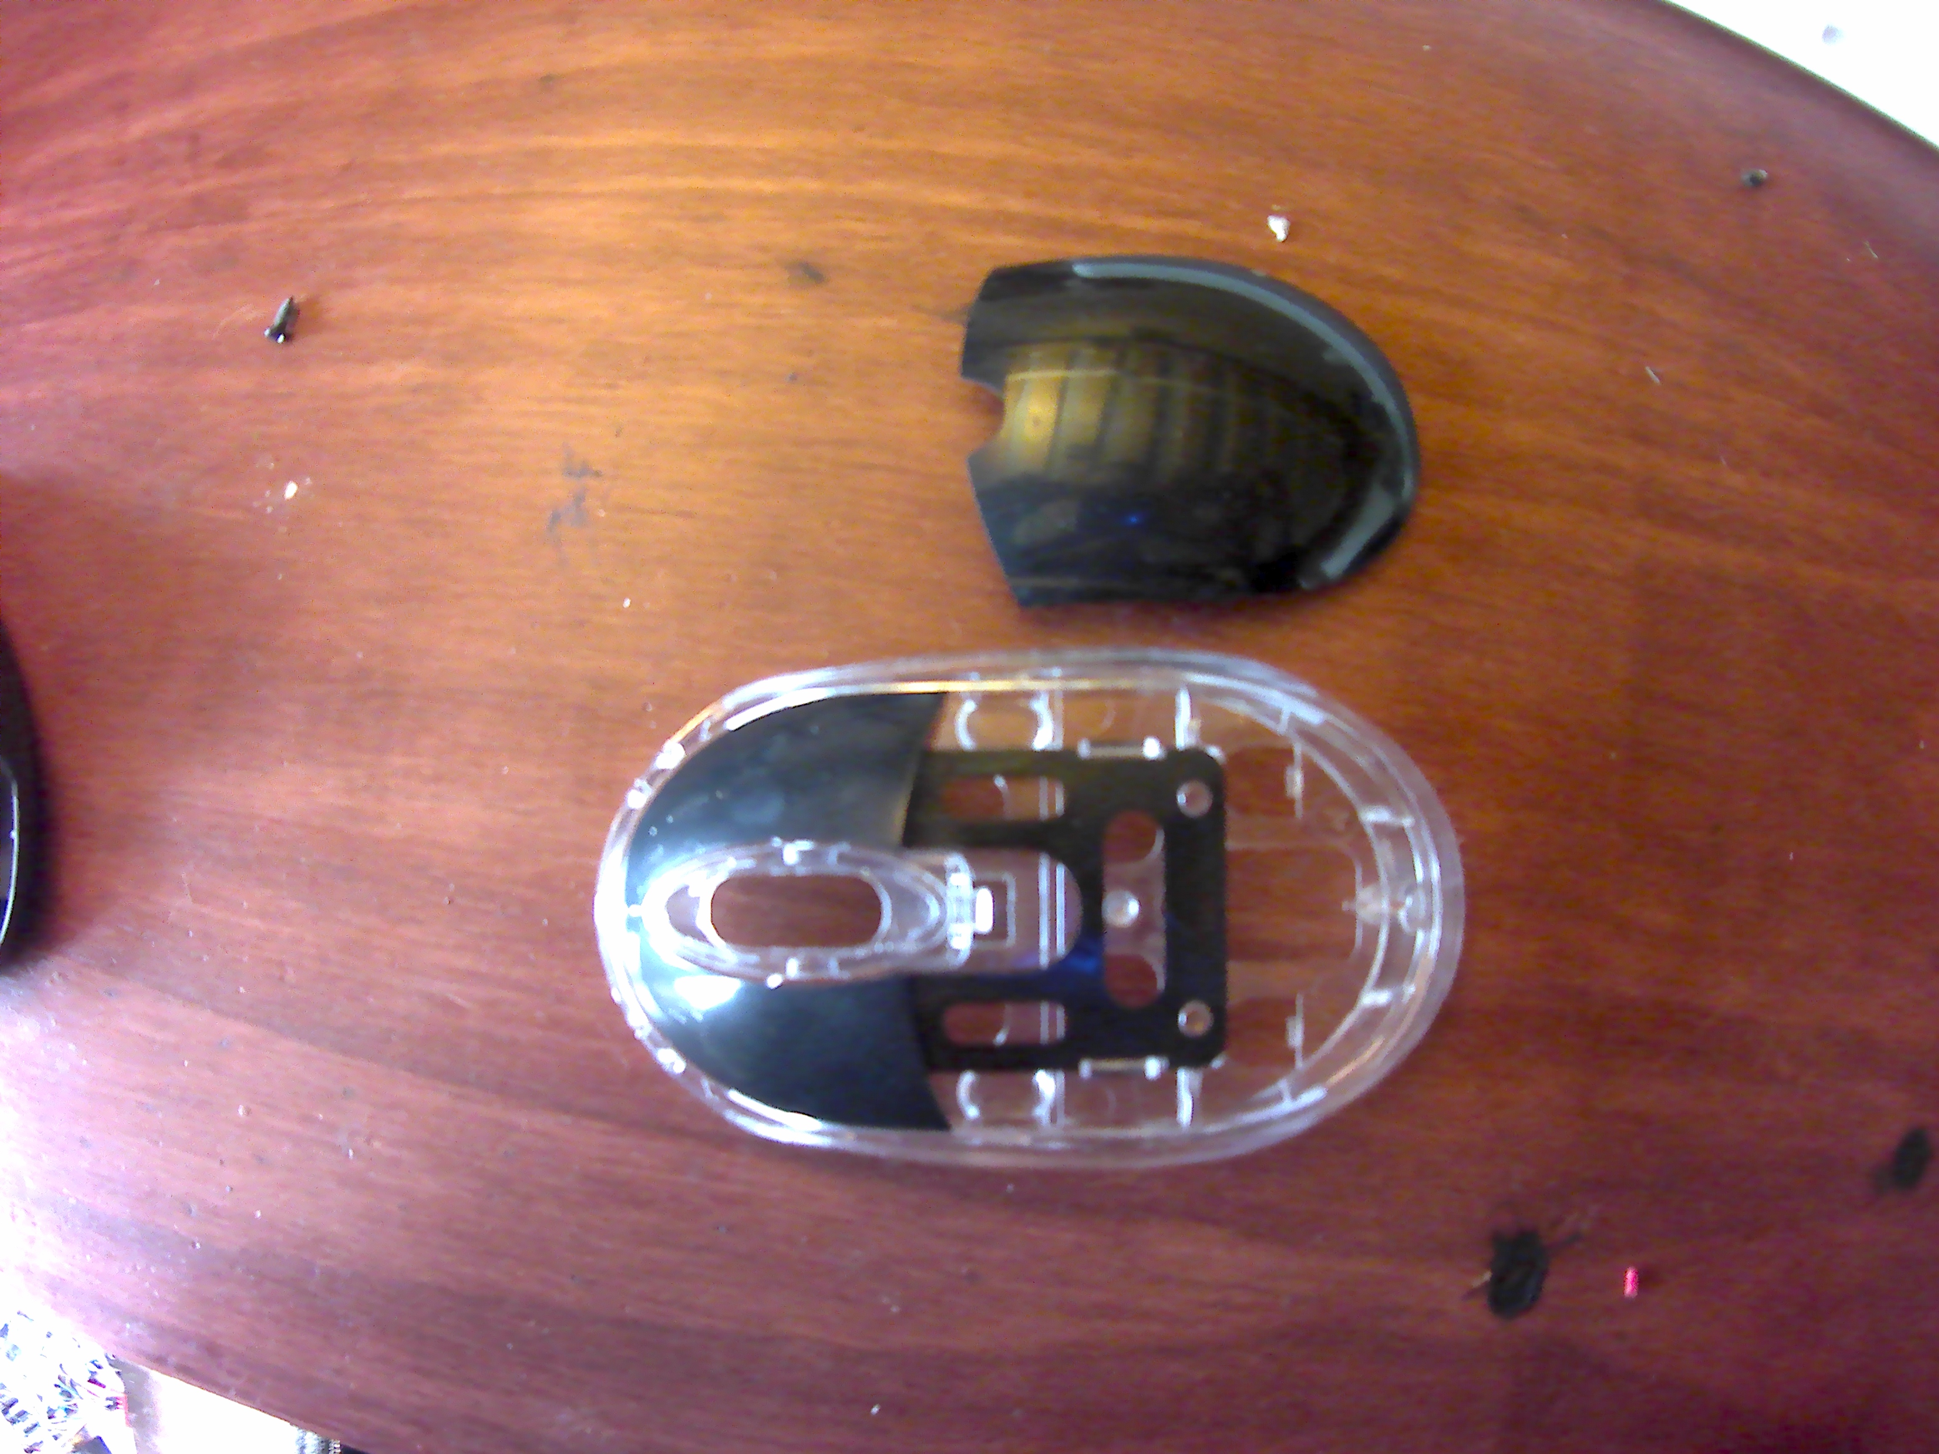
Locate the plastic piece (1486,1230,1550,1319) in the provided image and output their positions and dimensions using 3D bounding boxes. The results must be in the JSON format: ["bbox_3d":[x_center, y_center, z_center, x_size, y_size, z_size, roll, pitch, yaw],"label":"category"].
[{"bbox_3d":[0.082,0.082,0.150,0.009,0.003,0.013,4,90,0],"label":"plastic piece"}]

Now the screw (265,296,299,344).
[{"bbox_3d":[-0.103,-0.061,0.150,0.003,0.003,0.007,25,80,0],"label":"screw"}]

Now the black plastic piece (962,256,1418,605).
[{"bbox_3d":[0.033,-0.045,0.144,0.068,0.015,0.053,-2,82,0],"label":"black plastic piece"}]

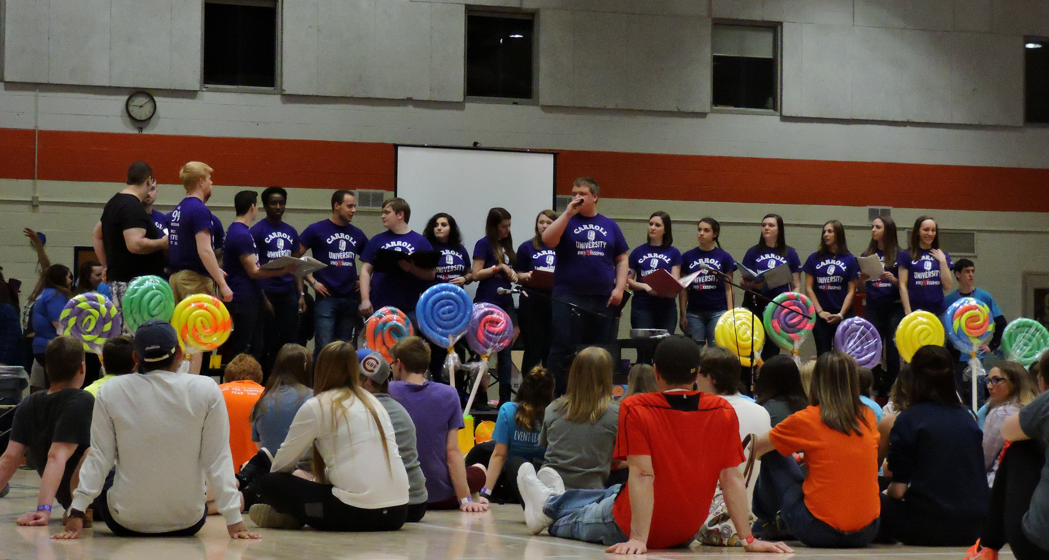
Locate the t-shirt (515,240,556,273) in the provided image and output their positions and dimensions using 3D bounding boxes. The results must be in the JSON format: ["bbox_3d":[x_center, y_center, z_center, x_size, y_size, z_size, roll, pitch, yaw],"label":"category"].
[{"bbox_3d":[0.145,-0.112,25.000,0.440,0.460,0.260,1,-2,-16],"label":"t-shirt"}]

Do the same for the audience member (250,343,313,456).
[{"bbox_3d":[-1.150,0.706,14.900,0.540,0.790,0.720,0,-2,3],"label":"audience member"}]

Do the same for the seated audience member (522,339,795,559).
[{"bbox_3d":[0.460,0.620,11.850,0.820,0.810,1.550,1,-2,-12],"label":"seated audience member"}]

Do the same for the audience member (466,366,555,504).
[{"bbox_3d":[-0.050,0.772,15.600,0.530,0.720,0.820,1,-2,-18],"label":"audience member"}]

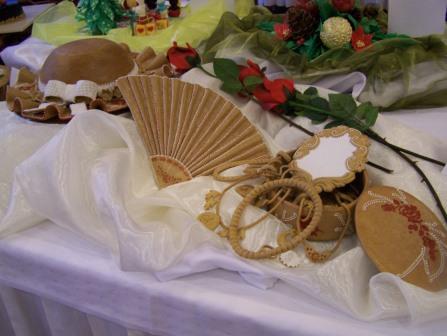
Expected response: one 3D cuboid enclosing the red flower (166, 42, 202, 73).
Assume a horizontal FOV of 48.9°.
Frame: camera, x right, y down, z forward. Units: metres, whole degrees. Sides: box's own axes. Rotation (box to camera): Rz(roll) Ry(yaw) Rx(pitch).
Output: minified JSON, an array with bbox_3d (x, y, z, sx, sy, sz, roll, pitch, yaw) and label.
[{"bbox_3d":[-0.081,-0.223,1.000,0.067,0.060,0.060,1,29,5],"label":"red flower"}]

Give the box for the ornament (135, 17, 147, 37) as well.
[{"bbox_3d":[-0.237,-0.403,1.400,0.030,0.049,0.030,-5,29,-5],"label":"ornament"}]

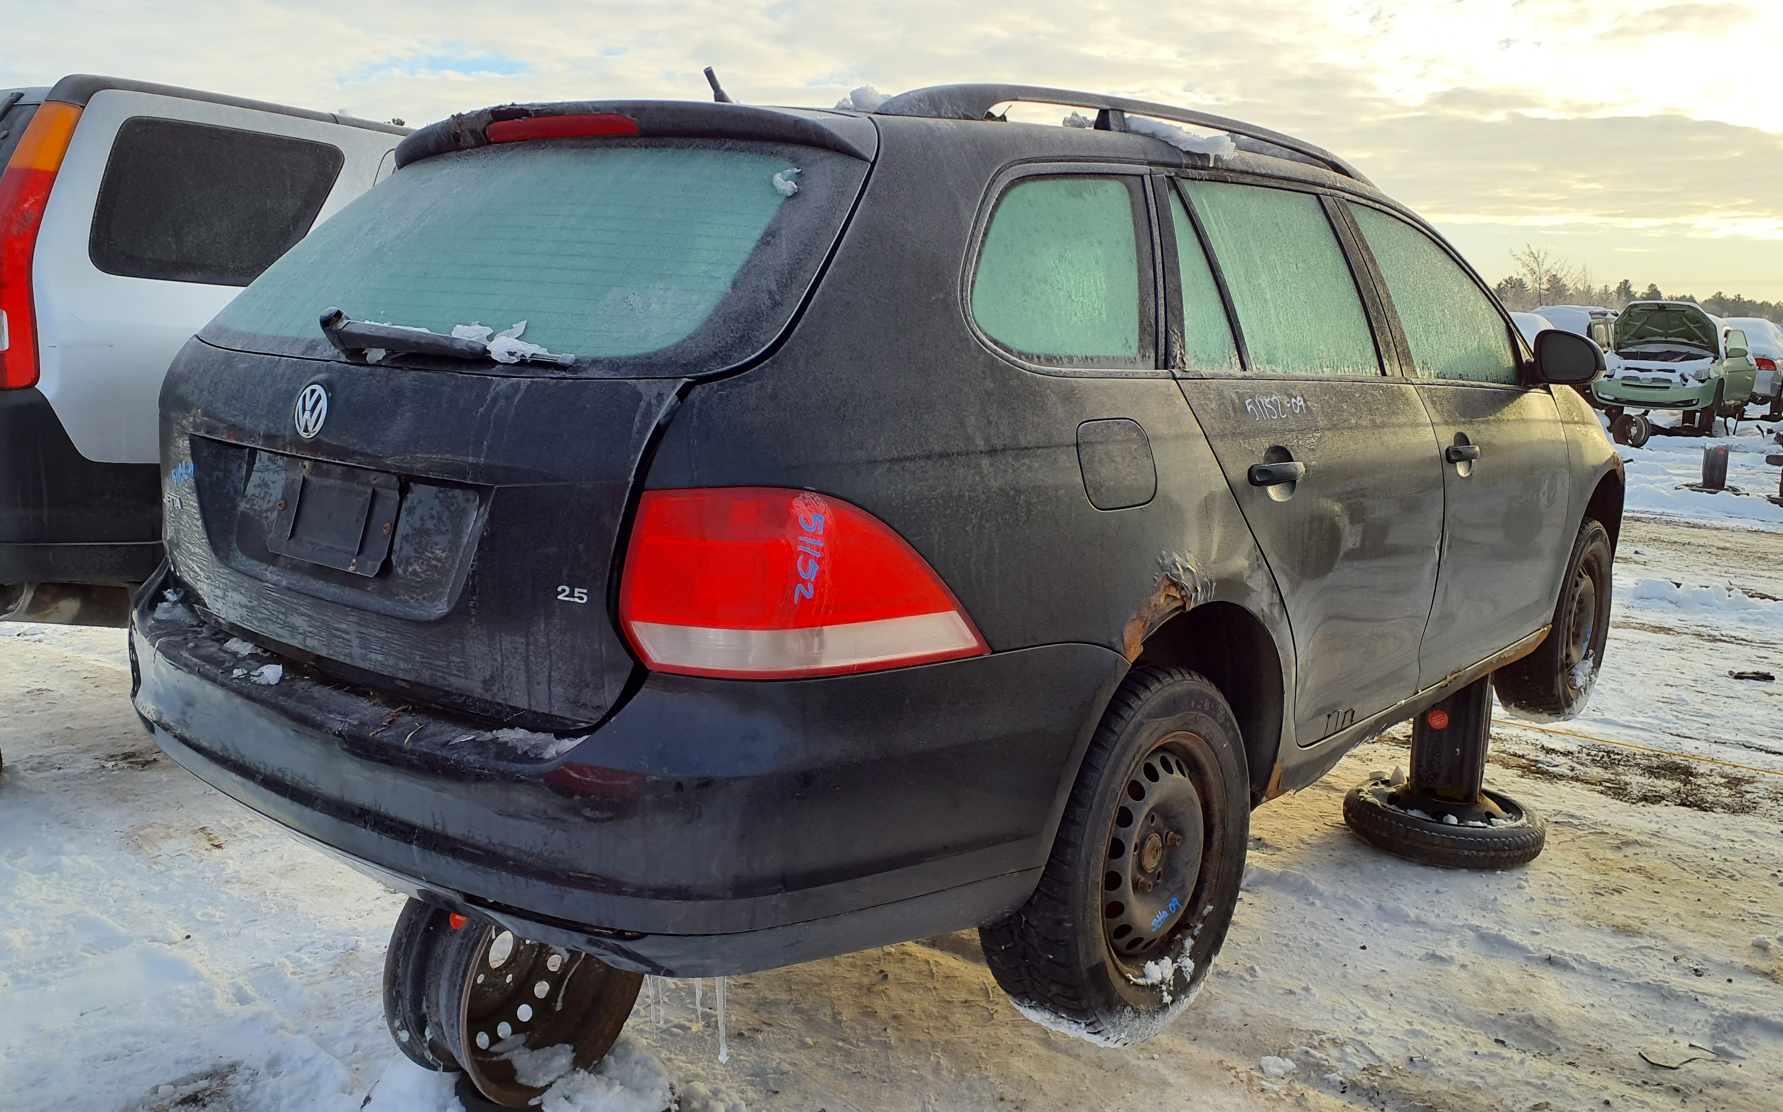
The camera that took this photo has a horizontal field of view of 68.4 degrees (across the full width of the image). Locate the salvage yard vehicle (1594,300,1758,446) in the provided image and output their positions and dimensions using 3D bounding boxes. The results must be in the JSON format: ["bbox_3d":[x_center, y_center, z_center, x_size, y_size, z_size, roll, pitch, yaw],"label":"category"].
[{"bbox_3d":[11.912,-2.898,20.000,1.720,1.600,4.200,8,13,38],"label":"salvage yard vehicle"}]

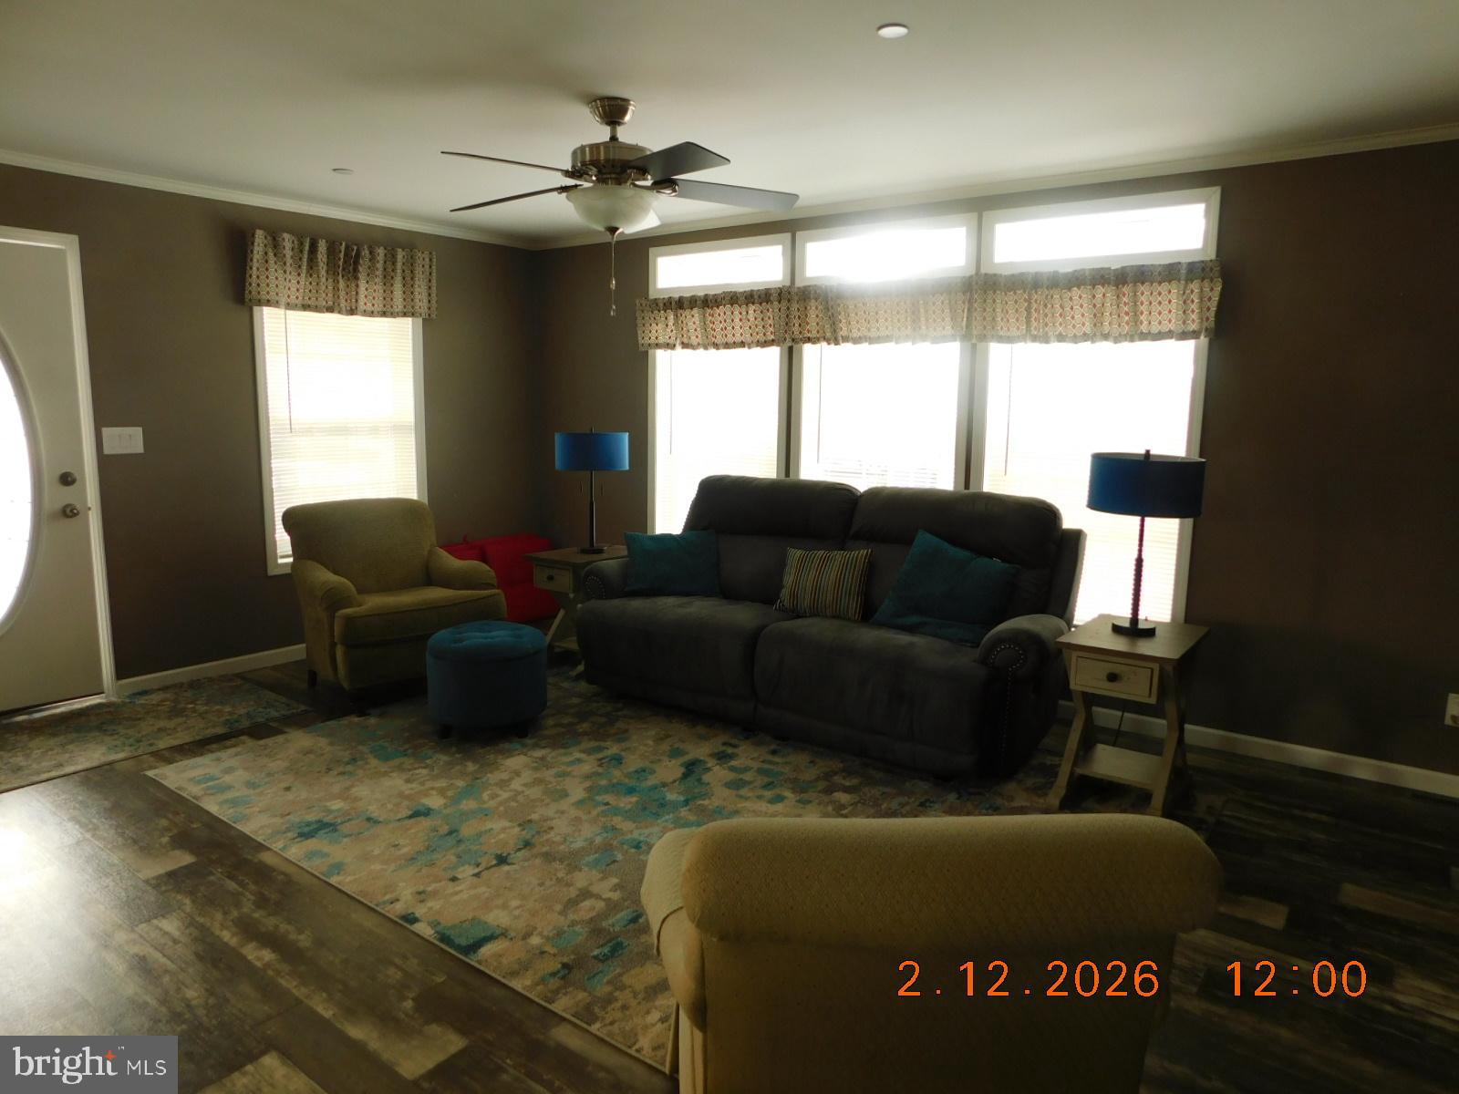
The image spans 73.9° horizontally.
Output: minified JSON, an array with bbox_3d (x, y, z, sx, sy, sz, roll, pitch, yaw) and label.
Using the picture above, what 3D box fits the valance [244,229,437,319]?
[{"bbox_3d":[-2.074,-1.457,5.259,0.100,0.370,1.090,7,11,37],"label":"valance"}]

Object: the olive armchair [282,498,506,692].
[{"bbox_3d":[-1.676,0.232,4.934,0.850,0.890,0.890,-7,12,-42],"label":"olive armchair"}]

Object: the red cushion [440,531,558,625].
[{"bbox_3d":[-1.272,0.232,5.959,0.750,0.590,0.620,-5,10,-32],"label":"red cushion"}]

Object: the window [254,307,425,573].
[{"bbox_3d":[-2.138,-0.687,5.413,0.060,1.430,0.890,7,11,37],"label":"window"}]

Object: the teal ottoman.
[{"bbox_3d":[-1.053,0.575,4.259,0.515,0.430,0.515,0,9,-7],"label":"teal ottoman"}]

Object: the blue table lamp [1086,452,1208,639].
[{"bbox_3d":[1.499,-0.020,3.533,0.405,0.670,0.405,7,11,37],"label":"blue table lamp"}]

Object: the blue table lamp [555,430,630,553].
[{"bbox_3d":[-0.740,-0.297,5.193,0.395,0.660,0.395,1,9,0],"label":"blue table lamp"}]

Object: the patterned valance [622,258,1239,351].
[{"bbox_3d":[0.703,-1.149,4.828,3.130,0.300,0.110,7,11,37],"label":"patterned valance"}]

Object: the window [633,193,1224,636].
[{"bbox_3d":[0.739,-0.677,4.956,3.067,1.880,0.100,7,11,37],"label":"window"}]

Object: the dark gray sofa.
[{"bbox_3d":[0.431,0.248,4.540,2.300,1.030,0.980,7,11,37],"label":"dark gray sofa"}]

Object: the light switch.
[{"bbox_3d":[-2.821,-0.495,4.521,0.015,0.120,0.170,7,11,37],"label":"light switch"}]

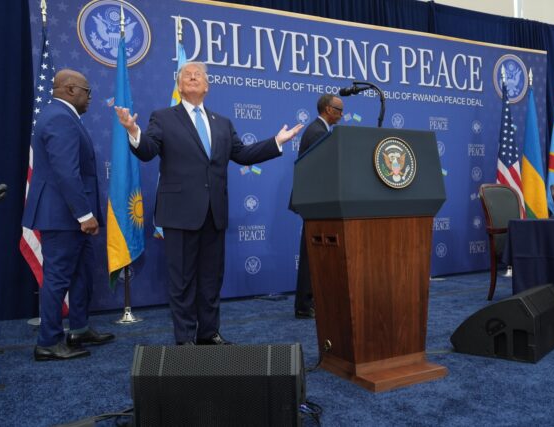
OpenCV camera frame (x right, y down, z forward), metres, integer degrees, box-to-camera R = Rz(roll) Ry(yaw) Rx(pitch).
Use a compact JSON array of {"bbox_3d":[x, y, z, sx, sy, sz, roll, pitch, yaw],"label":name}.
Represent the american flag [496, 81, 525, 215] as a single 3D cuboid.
[{"bbox_3d":[2.954,-0.533,6.720,0.370,2.240,0.280,-2,1,-26],"label":"american flag"}]

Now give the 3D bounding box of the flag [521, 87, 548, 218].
[{"bbox_3d":[3.347,-0.574,6.920,0.320,2.100,0.240,-2,1,-26],"label":"flag"}]

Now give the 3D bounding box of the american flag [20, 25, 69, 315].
[{"bbox_3d":[-1.888,-0.344,4.350,0.430,2.380,0.330,-2,1,-26],"label":"american flag"}]

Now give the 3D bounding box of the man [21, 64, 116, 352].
[{"bbox_3d":[-1.359,-0.025,3.491,0.560,1.870,0.540,-2,1,-25],"label":"man"}]

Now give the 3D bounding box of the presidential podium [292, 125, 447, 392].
[{"bbox_3d":[0.544,0.210,2.964,0.720,1.325,0.590,-2,1,-29],"label":"presidential podium"}]

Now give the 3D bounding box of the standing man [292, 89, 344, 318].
[{"bbox_3d":[0.445,-0.068,4.520,0.550,1.850,0.520,-1,1,-14],"label":"standing man"}]

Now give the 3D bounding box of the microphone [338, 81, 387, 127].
[{"bbox_3d":[0.478,-0.598,3.041,0.090,0.310,0.400,-2,1,-29],"label":"microphone"}]

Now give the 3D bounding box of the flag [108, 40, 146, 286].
[{"bbox_3d":[-1.253,-0.429,4.440,0.300,2.140,0.240,-2,1,-26],"label":"flag"}]

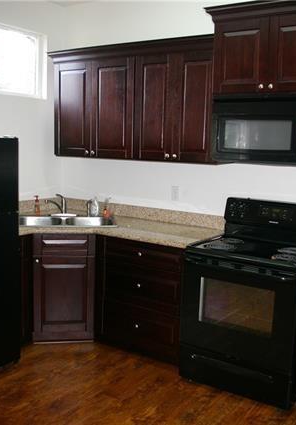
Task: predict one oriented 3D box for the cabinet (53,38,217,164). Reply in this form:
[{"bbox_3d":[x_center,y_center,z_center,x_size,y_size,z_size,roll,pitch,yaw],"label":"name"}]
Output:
[{"bbox_3d":[-0.099,-0.864,3.873,1.540,0.870,0.355,7,10,32],"label":"cabinet"}]

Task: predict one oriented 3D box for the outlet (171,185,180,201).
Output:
[{"bbox_3d":[0.227,-0.156,3.964,0.072,0.116,0.010,7,10,33],"label":"outlet"}]

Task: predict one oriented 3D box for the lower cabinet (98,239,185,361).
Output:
[{"bbox_3d":[0.097,0.606,3.796,0.800,0.876,0.605,7,10,32],"label":"lower cabinet"}]

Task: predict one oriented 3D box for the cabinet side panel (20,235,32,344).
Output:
[{"bbox_3d":[-0.935,0.596,3.628,0.040,0.865,0.150,7,10,33],"label":"cabinet side panel"}]

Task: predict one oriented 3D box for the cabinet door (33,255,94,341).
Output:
[{"bbox_3d":[-0.648,0.670,3.723,0.470,0.685,0.022,0,9,-12],"label":"cabinet door"}]

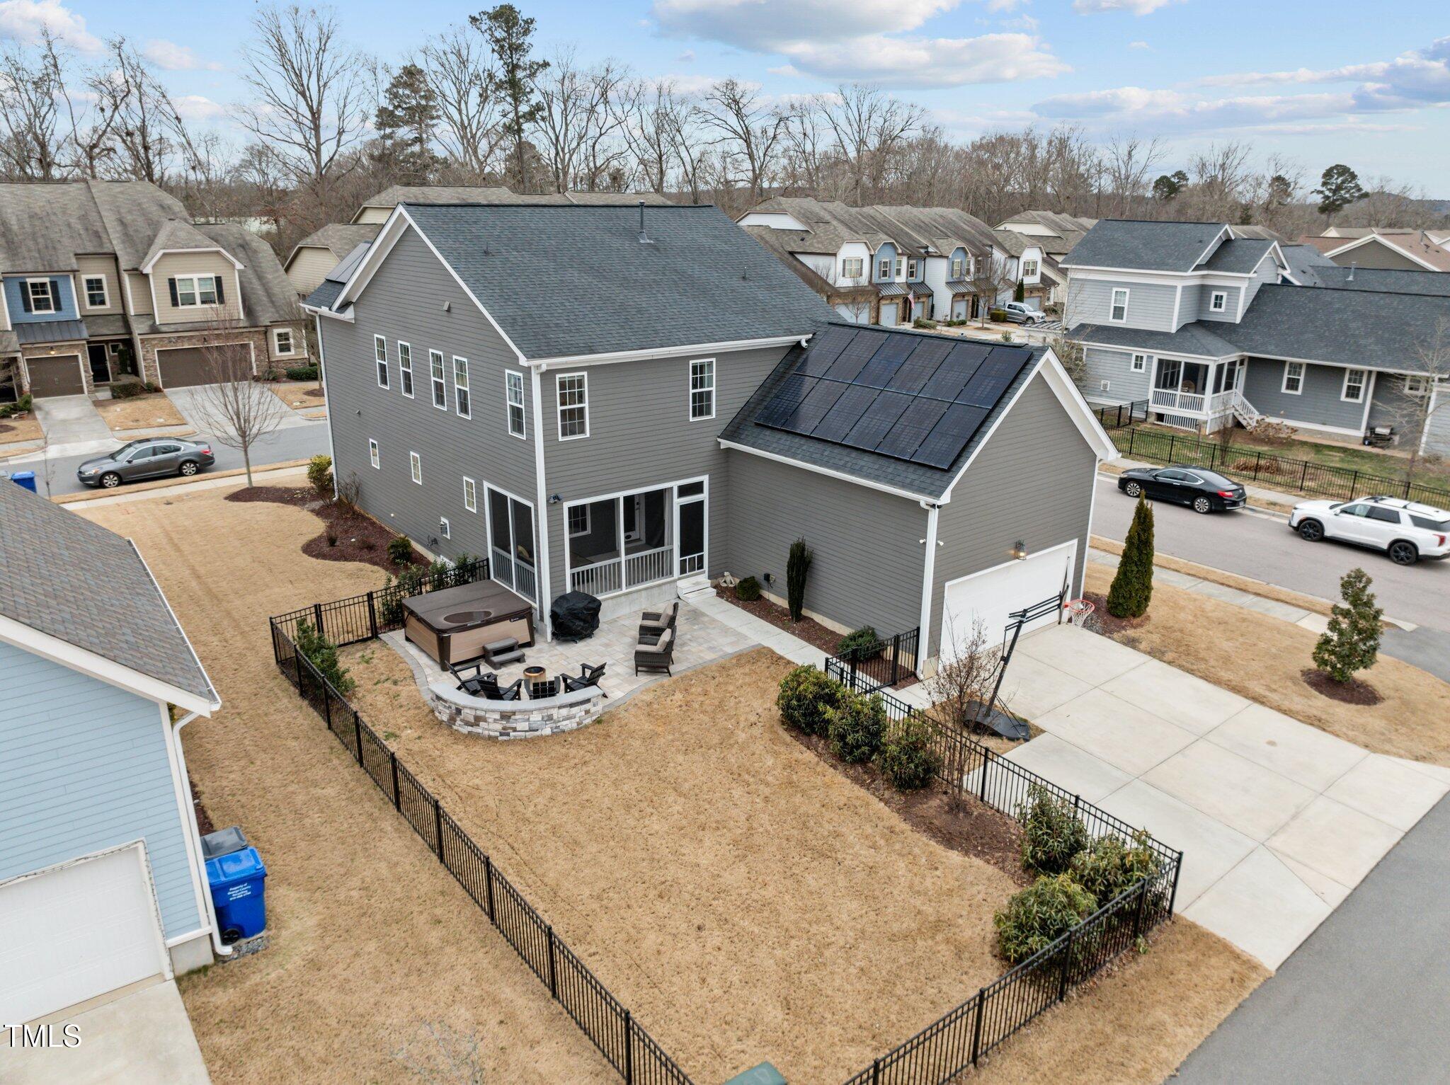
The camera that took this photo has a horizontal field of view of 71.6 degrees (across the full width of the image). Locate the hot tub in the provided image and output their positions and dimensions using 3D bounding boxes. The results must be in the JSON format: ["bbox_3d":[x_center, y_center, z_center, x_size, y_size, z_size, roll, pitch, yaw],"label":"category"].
[{"bbox_3d":[-6.047,1.900,23.662,2.280,0.980,2.260,-13,23,-37],"label":"hot tub"}]

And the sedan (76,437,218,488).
[{"bbox_3d":[-23.269,-3.376,40.341,4.880,1.460,1.830,-15,24,-39],"label":"sedan"}]

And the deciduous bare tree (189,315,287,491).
[{"bbox_3d":[-18.712,-5.401,38.610,4.000,6.800,4.000,-14,23,-36],"label":"deciduous bare tree"}]

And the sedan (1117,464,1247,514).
[{"bbox_3d":[17.289,-2.253,37.863,1.850,1.440,4.810,-14,23,-36],"label":"sedan"}]

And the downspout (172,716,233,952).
[{"bbox_3d":[-7.291,4.143,14.198,0.420,3.900,0.100,-14,23,-36],"label":"downspout"}]

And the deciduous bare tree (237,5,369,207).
[{"bbox_3d":[-39.151,-35.048,94.434,12.400,27.055,12.400,-13,23,-37],"label":"deciduous bare tree"}]

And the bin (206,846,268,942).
[{"bbox_3d":[-7.395,5.327,15.175,0.820,1.080,0.710,-14,23,-36],"label":"bin"}]

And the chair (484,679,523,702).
[{"bbox_3d":[-4.611,3.037,20.420,0.740,0.840,0.840,8,19,22],"label":"chair"}]

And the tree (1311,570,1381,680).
[{"bbox_3d":[14.430,1.901,22.926,1.450,2.850,1.450,-14,23,-36],"label":"tree"}]

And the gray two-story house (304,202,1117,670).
[{"bbox_3d":[-2.091,-4.424,29.001,12.640,10.168,22.050,-13,23,-37],"label":"gray two-story house"}]

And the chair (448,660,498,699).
[{"bbox_3d":[-5.340,2.844,20.997,0.840,0.840,0.740,-9,20,-26],"label":"chair"}]

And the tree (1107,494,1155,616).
[{"bbox_3d":[11.026,0.302,26.892,1.170,3.400,1.170,-14,23,-36],"label":"tree"}]

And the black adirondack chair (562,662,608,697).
[{"bbox_3d":[-2.874,2.870,20.976,0.840,0.840,0.740,10,20,28],"label":"black adirondack chair"}]

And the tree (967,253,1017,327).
[{"bbox_3d":[24.952,-23.728,94.588,4.400,6.900,4.400,-14,23,-36],"label":"tree"}]

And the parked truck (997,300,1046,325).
[{"bbox_3d":[29.615,-23.065,100.523,2.030,1.960,5.890,-13,23,-35],"label":"parked truck"}]

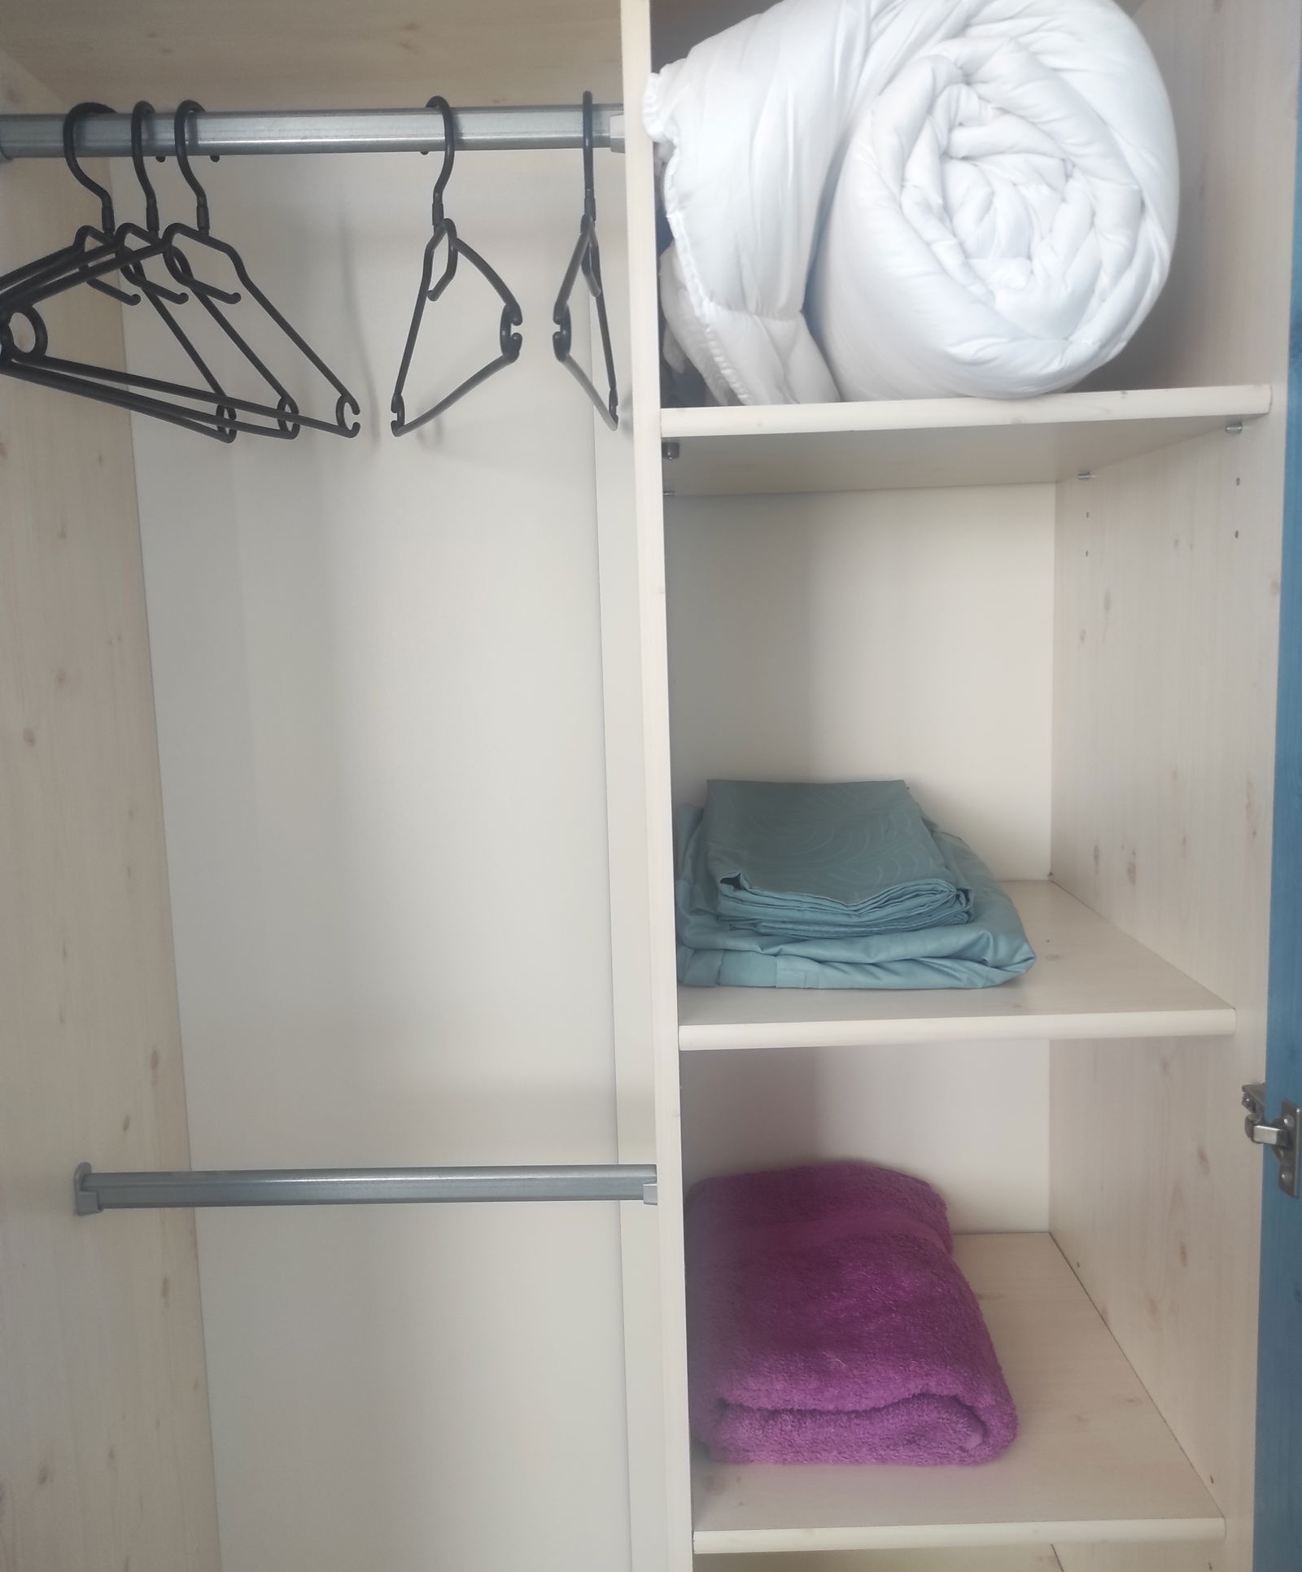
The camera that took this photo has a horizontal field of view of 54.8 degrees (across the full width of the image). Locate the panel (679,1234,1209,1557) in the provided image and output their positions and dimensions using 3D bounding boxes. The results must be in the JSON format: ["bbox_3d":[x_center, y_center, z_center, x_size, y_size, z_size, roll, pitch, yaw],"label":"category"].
[{"bbox_3d":[0.241,0.547,1.189,0.405,0.018,0.447,-2,8,1],"label":"panel"}]

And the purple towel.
[{"bbox_3d":[0.177,0.487,1.206,0.279,0.101,0.356,-2,8,1],"label":"purple towel"}]

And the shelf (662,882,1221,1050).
[{"bbox_3d":[0.227,0.148,1.137,0.405,0.018,0.438,-2,8,1],"label":"shelf"}]

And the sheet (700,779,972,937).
[{"bbox_3d":[0.161,0.054,1.133,0.207,0.043,0.255,-2,21,1],"label":"sheet"}]

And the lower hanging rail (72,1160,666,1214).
[{"bbox_3d":[-0.252,0.363,1.133,0.522,0.043,0.024,-2,8,1],"label":"lower hanging rail"}]

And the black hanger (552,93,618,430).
[{"bbox_3d":[-0.053,-0.454,1.059,0.016,0.255,0.409,-1,8,4],"label":"black hanger"}]

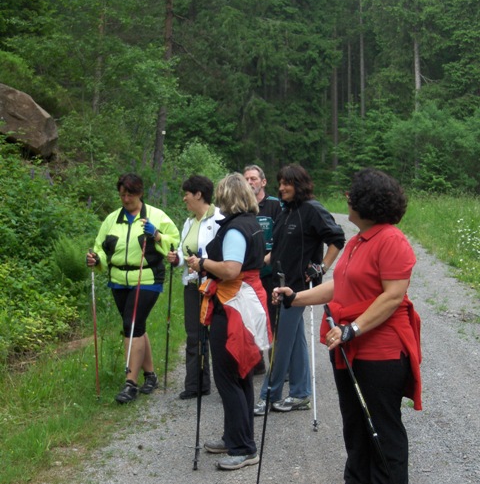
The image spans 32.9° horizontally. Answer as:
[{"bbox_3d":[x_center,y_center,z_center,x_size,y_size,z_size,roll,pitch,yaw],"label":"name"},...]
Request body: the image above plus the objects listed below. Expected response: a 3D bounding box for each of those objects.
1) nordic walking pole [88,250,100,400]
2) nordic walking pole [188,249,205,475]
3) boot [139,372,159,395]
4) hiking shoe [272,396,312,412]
[{"bbox_3d":[-1.069,0.608,5.990,0.050,1.092,0.060,-3,-1,24],"label":"nordic walking pole"},{"bbox_3d":[-0.230,0.628,4.309,0.050,1.203,0.050,0,5,-10],"label":"nordic walking pole"},{"bbox_3d":[-0.690,1.080,6.230,0.100,0.120,0.265,2,5,21],"label":"boot"},{"bbox_3d":[0.344,1.069,5.467,0.270,0.110,0.100,-1,5,-13],"label":"hiking shoe"}]

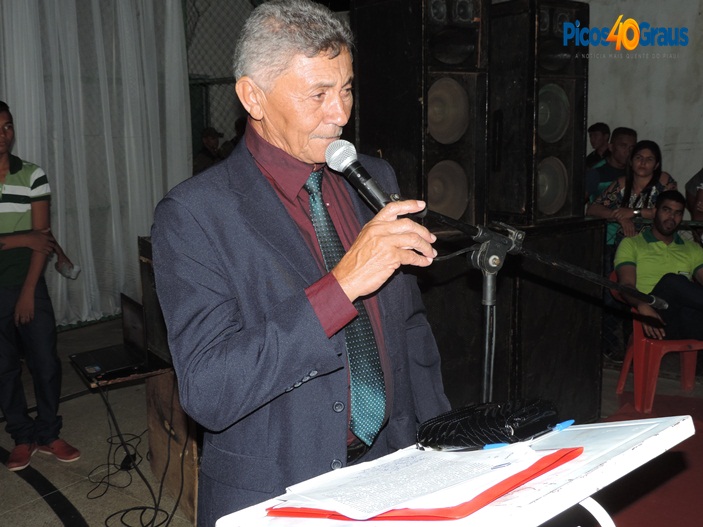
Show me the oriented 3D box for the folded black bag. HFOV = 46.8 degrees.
[{"bbox_3d":[0.214,0.244,1.257,0.125,0.050,0.195,-8,-6,-44],"label":"folded black bag"}]

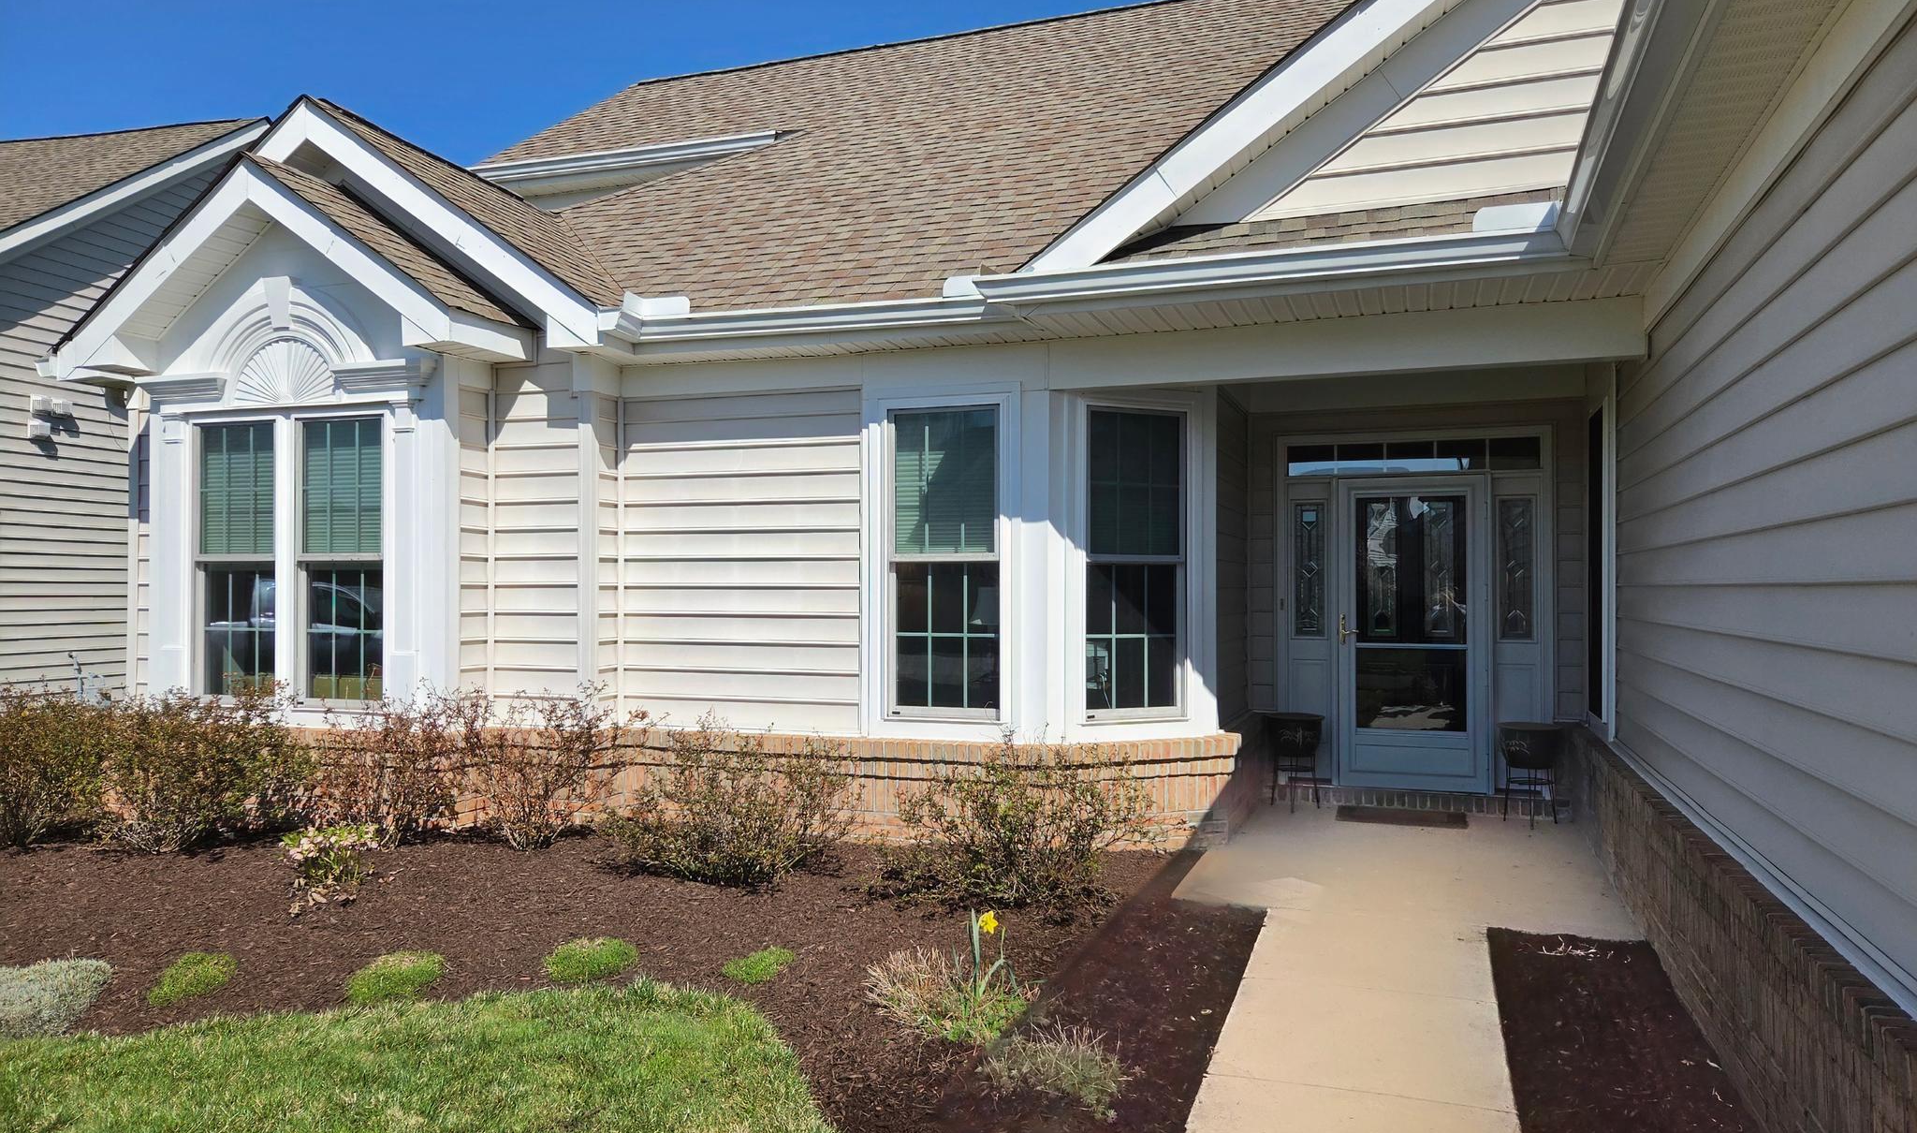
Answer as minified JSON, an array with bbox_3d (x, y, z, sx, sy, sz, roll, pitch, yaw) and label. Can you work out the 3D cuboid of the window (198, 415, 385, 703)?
[{"bbox_3d":[-4.080,-0.025,7.750,1.460,1.740,0.120,0,-1,20],"label":"window"}]

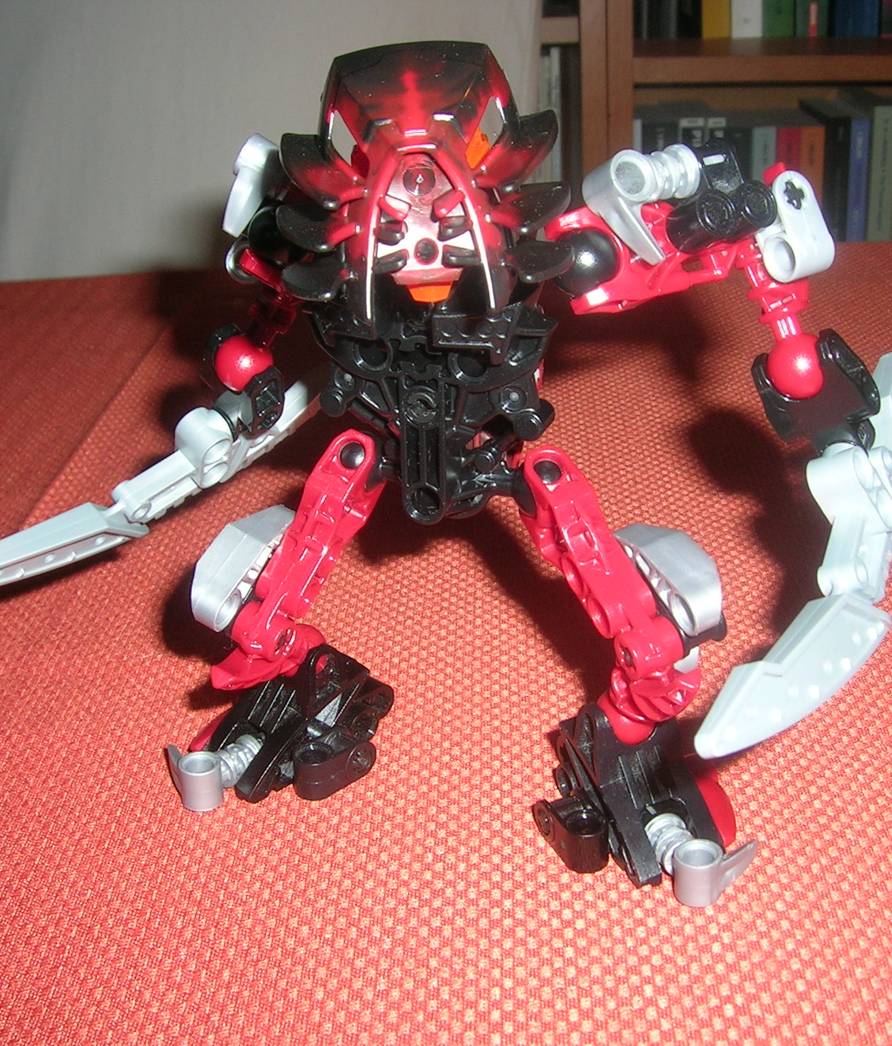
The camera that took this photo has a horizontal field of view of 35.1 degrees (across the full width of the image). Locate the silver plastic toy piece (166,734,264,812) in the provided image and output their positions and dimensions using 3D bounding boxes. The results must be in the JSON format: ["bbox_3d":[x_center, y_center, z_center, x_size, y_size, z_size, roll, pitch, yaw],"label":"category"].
[{"bbox_3d":[-0.042,0.042,0.252,0.016,0.010,0.014,-22,31,-36],"label":"silver plastic toy piece"}]

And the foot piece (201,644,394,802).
[{"bbox_3d":[-0.023,0.032,0.254,0.025,0.024,0.035,17,31,36],"label":"foot piece"}]

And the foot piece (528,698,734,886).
[{"bbox_3d":[0.026,0.041,0.231,0.025,0.024,0.037,-11,26,-18],"label":"foot piece"}]

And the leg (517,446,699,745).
[{"bbox_3d":[0.026,0.010,0.227,0.013,0.053,0.024,-17,-5,-18],"label":"leg"}]

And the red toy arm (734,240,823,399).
[{"bbox_3d":[0.053,-0.034,0.224,0.011,0.030,0.010,-22,-14,19],"label":"red toy arm"}]

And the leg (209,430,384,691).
[{"bbox_3d":[-0.025,0.006,0.245,0.013,0.049,0.027,16,2,22],"label":"leg"}]

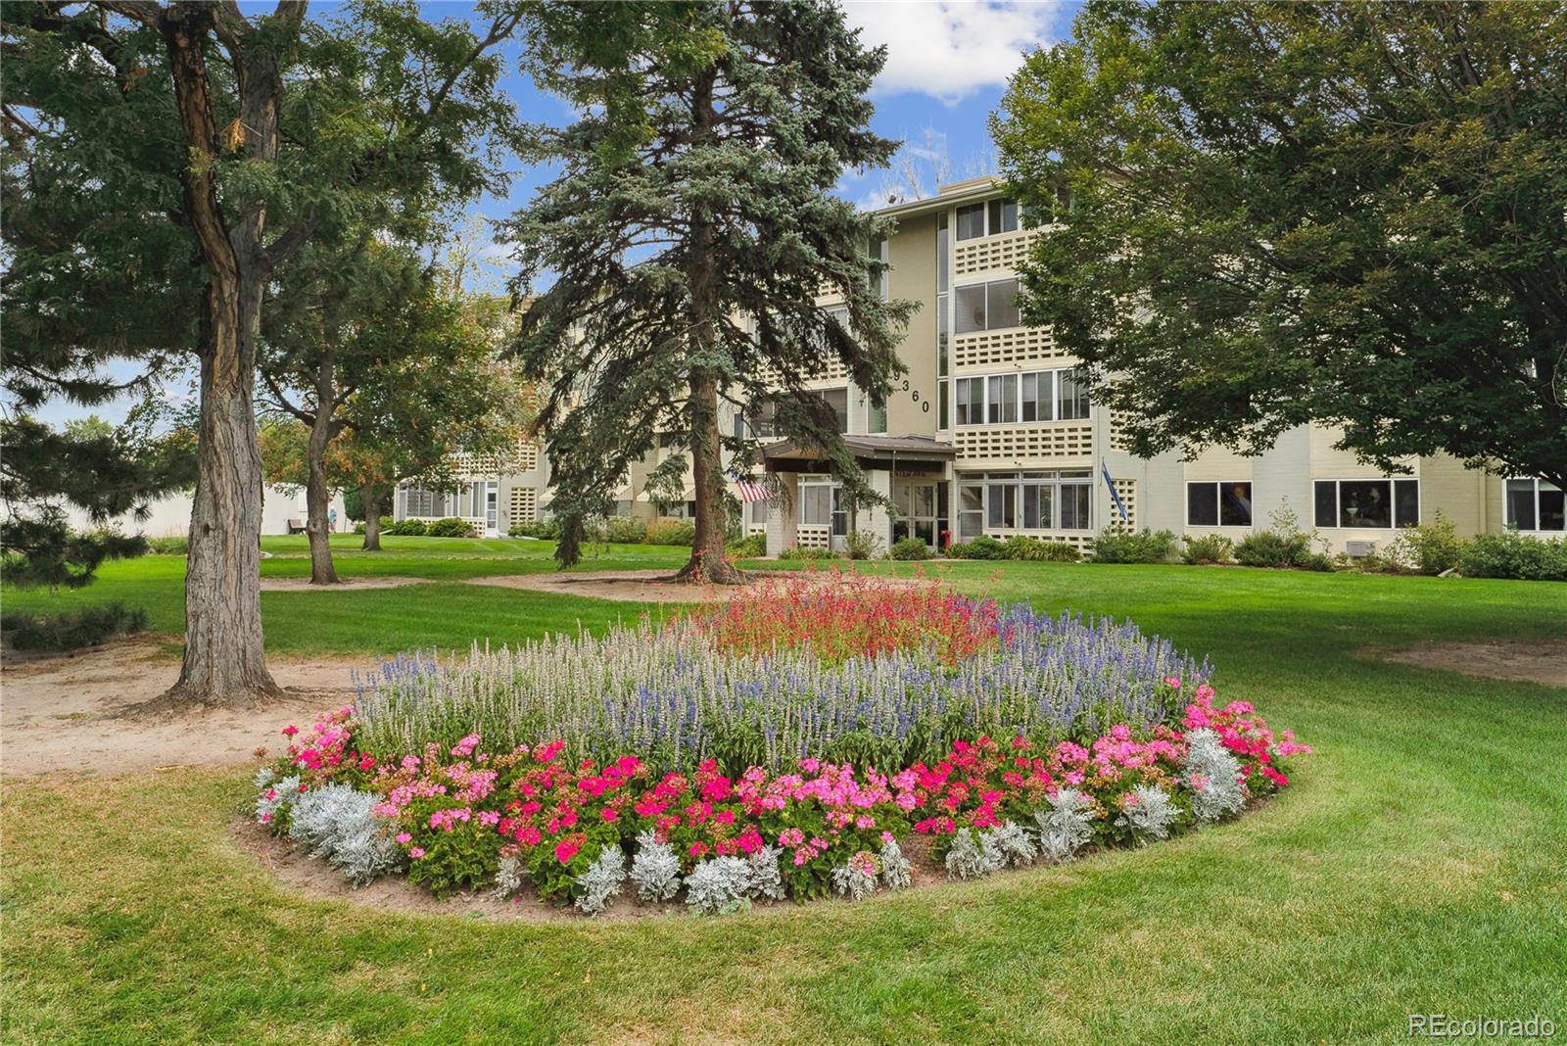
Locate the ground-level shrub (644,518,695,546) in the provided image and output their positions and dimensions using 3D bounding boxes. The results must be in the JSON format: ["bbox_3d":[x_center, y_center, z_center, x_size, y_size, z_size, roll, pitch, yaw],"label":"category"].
[{"bbox_3d":[-3.901,0.316,42.000,1.970,0.920,1.600,1,1,45],"label":"ground-level shrub"}]

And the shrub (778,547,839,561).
[{"bbox_3d":[0.669,0.832,32.500,1.750,0.390,1.100,1,1,45],"label":"shrub"}]

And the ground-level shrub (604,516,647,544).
[{"bbox_3d":[-5.752,0.245,44.400,1.550,0.980,1.400,0,1,0],"label":"ground-level shrub"}]

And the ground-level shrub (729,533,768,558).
[{"bbox_3d":[-1.066,0.647,34.800,1.250,0.720,1.100,0,1,0],"label":"ground-level shrub"}]

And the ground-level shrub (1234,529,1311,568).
[{"bbox_3d":[11.167,0.572,27.800,1.670,0.880,1.400,1,1,45],"label":"ground-level shrub"}]

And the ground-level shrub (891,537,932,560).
[{"bbox_3d":[3.430,0.696,33.000,1.030,0.650,0.980,0,1,0],"label":"ground-level shrub"}]

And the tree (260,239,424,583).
[{"bbox_3d":[-9.148,-2.291,25.200,3.600,7.000,3.600,0,1,-20],"label":"tree"}]

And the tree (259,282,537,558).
[{"bbox_3d":[-12.078,-3.282,38.000,8.000,8.430,8.000,0,1,-18],"label":"tree"}]

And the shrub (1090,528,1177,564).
[{"bbox_3d":[8.587,0.556,29.900,2.190,0.890,1.500,1,1,45],"label":"shrub"}]

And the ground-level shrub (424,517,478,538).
[{"bbox_3d":[-14.178,0.183,52.000,2.500,0.830,1.900,1,1,45],"label":"ground-level shrub"}]

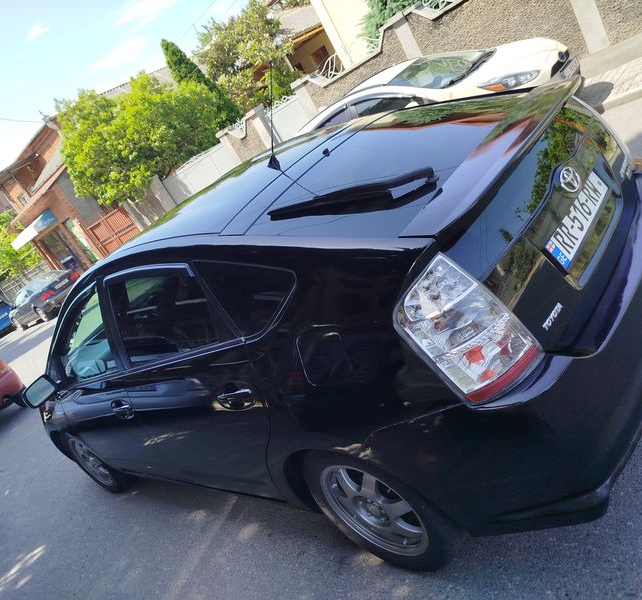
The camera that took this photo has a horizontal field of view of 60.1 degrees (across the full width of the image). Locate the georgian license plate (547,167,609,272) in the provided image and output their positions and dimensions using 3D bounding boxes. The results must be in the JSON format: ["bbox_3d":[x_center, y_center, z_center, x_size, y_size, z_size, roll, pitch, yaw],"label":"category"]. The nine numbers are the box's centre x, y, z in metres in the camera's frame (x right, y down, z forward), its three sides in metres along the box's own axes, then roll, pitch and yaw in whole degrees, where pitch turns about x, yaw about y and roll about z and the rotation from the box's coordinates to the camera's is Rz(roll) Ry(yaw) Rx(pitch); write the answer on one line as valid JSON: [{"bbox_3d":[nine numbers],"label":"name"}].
[{"bbox_3d":[0.809,-0.269,1.730,0.520,0.112,0.015,-45,6,-38],"label":"georgian license plate"}]

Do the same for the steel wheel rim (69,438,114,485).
[{"bbox_3d":[-1.577,1.107,3.926,0.420,0.420,0.160,-13,25,47],"label":"steel wheel rim"}]

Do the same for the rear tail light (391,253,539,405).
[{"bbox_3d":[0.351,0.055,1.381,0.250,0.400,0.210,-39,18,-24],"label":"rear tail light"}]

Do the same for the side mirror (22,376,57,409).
[{"bbox_3d":[-1.570,0.509,3.083,0.125,0.130,0.190,-13,25,47],"label":"side mirror"}]

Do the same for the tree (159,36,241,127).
[{"bbox_3d":[-2.589,-4.290,13.822,1.400,4.740,1.400,-13,25,47],"label":"tree"}]

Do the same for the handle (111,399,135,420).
[{"bbox_3d":[-0.952,0.525,2.661,0.200,0.075,0.055,-13,25,47],"label":"handle"}]

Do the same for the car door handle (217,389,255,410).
[{"bbox_3d":[-0.285,0.334,1.871,0.210,0.075,0.055,-13,25,47],"label":"car door handle"}]

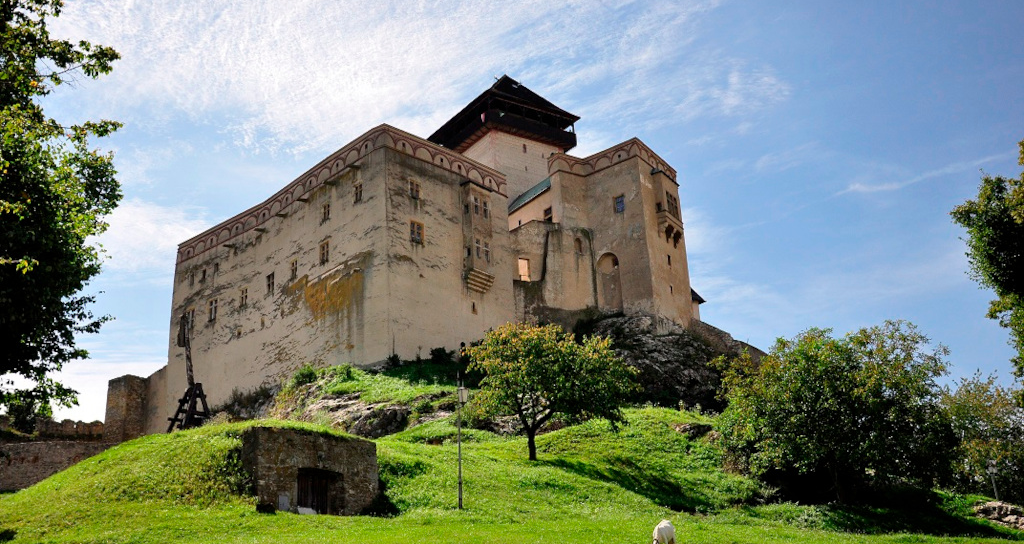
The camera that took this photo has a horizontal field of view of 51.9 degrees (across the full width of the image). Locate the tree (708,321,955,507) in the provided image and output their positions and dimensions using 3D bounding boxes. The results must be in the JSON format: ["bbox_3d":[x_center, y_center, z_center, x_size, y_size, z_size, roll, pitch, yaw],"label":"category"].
[{"bbox_3d":[11.963,5.196,38.870,8.600,6.600,8.000,-6,-16,17],"label":"tree"}]

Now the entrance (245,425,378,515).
[{"bbox_3d":[-8.103,7.878,41.204,2.100,3.200,5.700,-15,-21,41],"label":"entrance"}]

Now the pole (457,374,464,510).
[{"bbox_3d":[-1.884,6.237,38.452,0.320,5.000,0.320,-2,-15,0],"label":"pole"}]

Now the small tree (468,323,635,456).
[{"bbox_3d":[1.866,5.644,49.645,7.900,6.300,7.400,-2,-15,0],"label":"small tree"}]

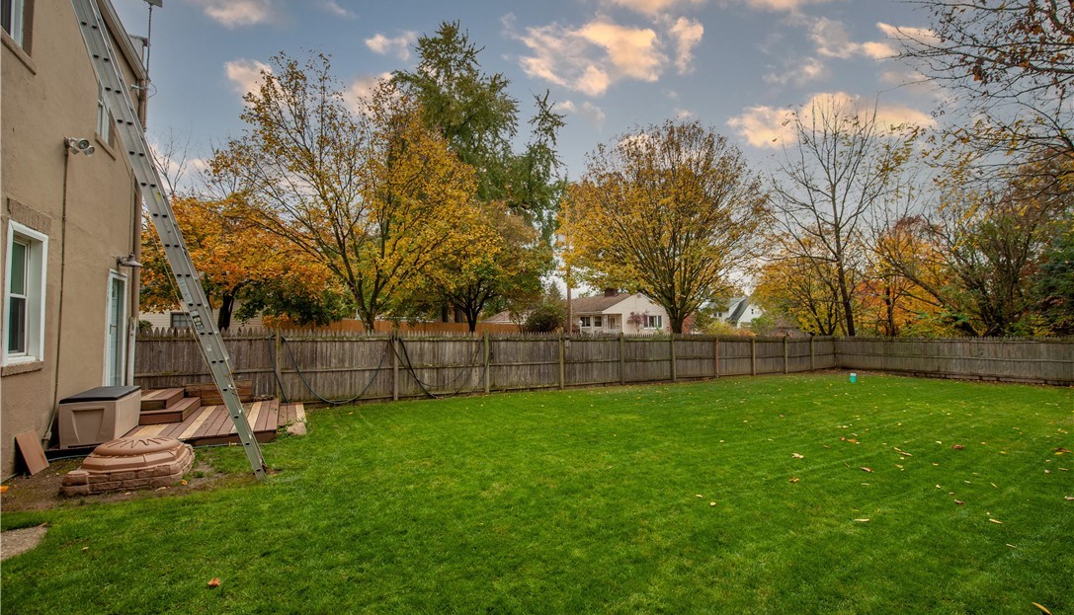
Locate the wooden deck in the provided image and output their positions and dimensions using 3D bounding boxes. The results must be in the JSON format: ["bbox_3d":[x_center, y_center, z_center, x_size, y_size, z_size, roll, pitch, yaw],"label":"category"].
[{"bbox_3d":[-5.366,1.955,7.001,2.550,0.200,3.100,2,-4,-31],"label":"wooden deck"}]

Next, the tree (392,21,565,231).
[{"bbox_3d":[-3.736,-7.830,27.595,11.142,21.297,11.142,1,-4,-8],"label":"tree"}]

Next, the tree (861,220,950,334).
[{"bbox_3d":[21.968,-1.087,25.165,4.705,8.323,4.705,-3,-5,41],"label":"tree"}]

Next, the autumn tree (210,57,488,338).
[{"bbox_3d":[-6.955,-3.531,15.781,9.154,11.813,9.154,2,-4,-24],"label":"autumn tree"}]

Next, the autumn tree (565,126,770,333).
[{"bbox_3d":[6.685,-3.513,22.305,10.268,12.494,10.268,-1,-4,17],"label":"autumn tree"}]

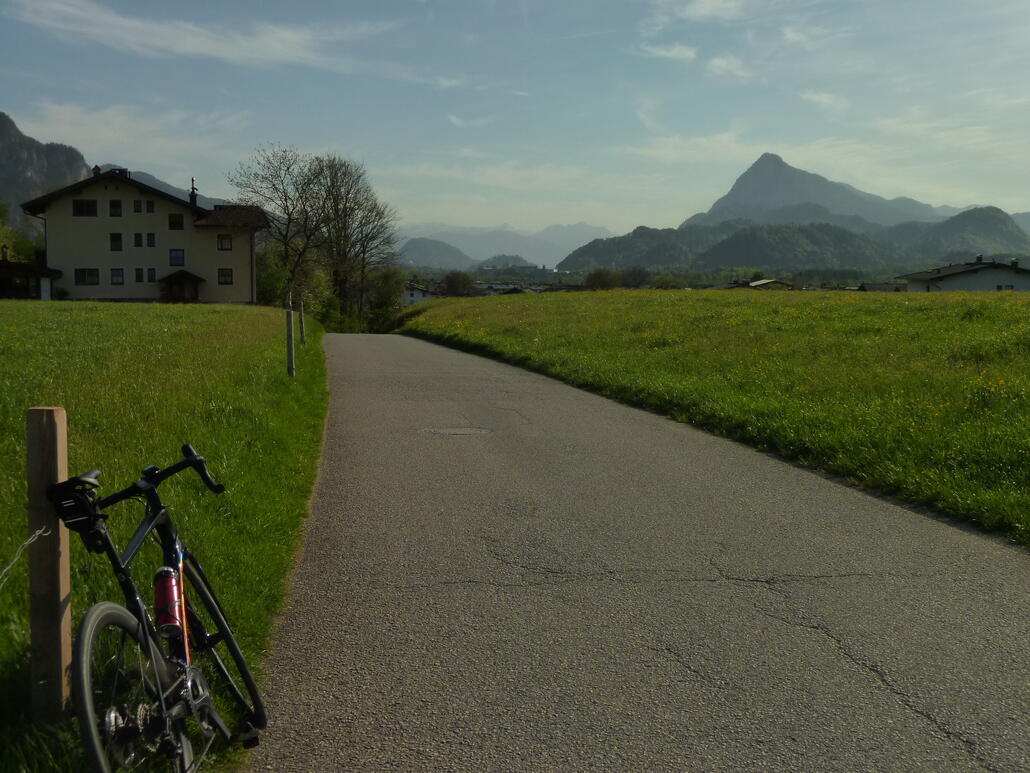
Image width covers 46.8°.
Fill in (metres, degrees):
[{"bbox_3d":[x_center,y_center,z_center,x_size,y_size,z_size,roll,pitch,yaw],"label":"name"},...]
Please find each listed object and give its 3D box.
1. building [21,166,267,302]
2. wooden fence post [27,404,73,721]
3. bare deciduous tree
[{"bbox_3d":[-30.595,-12.695,100.895,18.800,10.800,13.000,-1,5,-10],"label":"building"},{"bbox_3d":[-1.356,0.532,3.472,0.084,0.935,0.084,1,5,-1],"label":"wooden fence post"},{"bbox_3d":[-15.960,-10.752,80.000,6.400,10.800,6.400,0,5,0],"label":"bare deciduous tree"}]

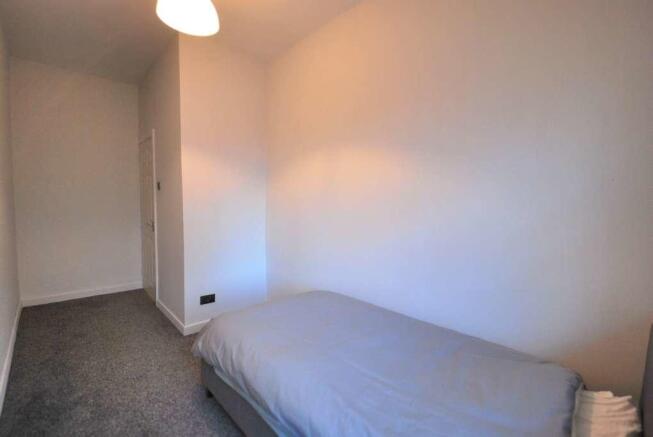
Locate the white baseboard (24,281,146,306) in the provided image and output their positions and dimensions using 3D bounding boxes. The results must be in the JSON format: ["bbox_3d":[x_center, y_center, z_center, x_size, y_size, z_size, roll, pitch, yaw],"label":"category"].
[{"bbox_3d":[-3.048,0.967,3.509,1.166,0.095,0.020,-2,5,-38],"label":"white baseboard"}]

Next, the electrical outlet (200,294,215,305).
[{"bbox_3d":[-1.167,0.804,2.688,0.146,0.086,0.012,-2,5,-44],"label":"electrical outlet"}]

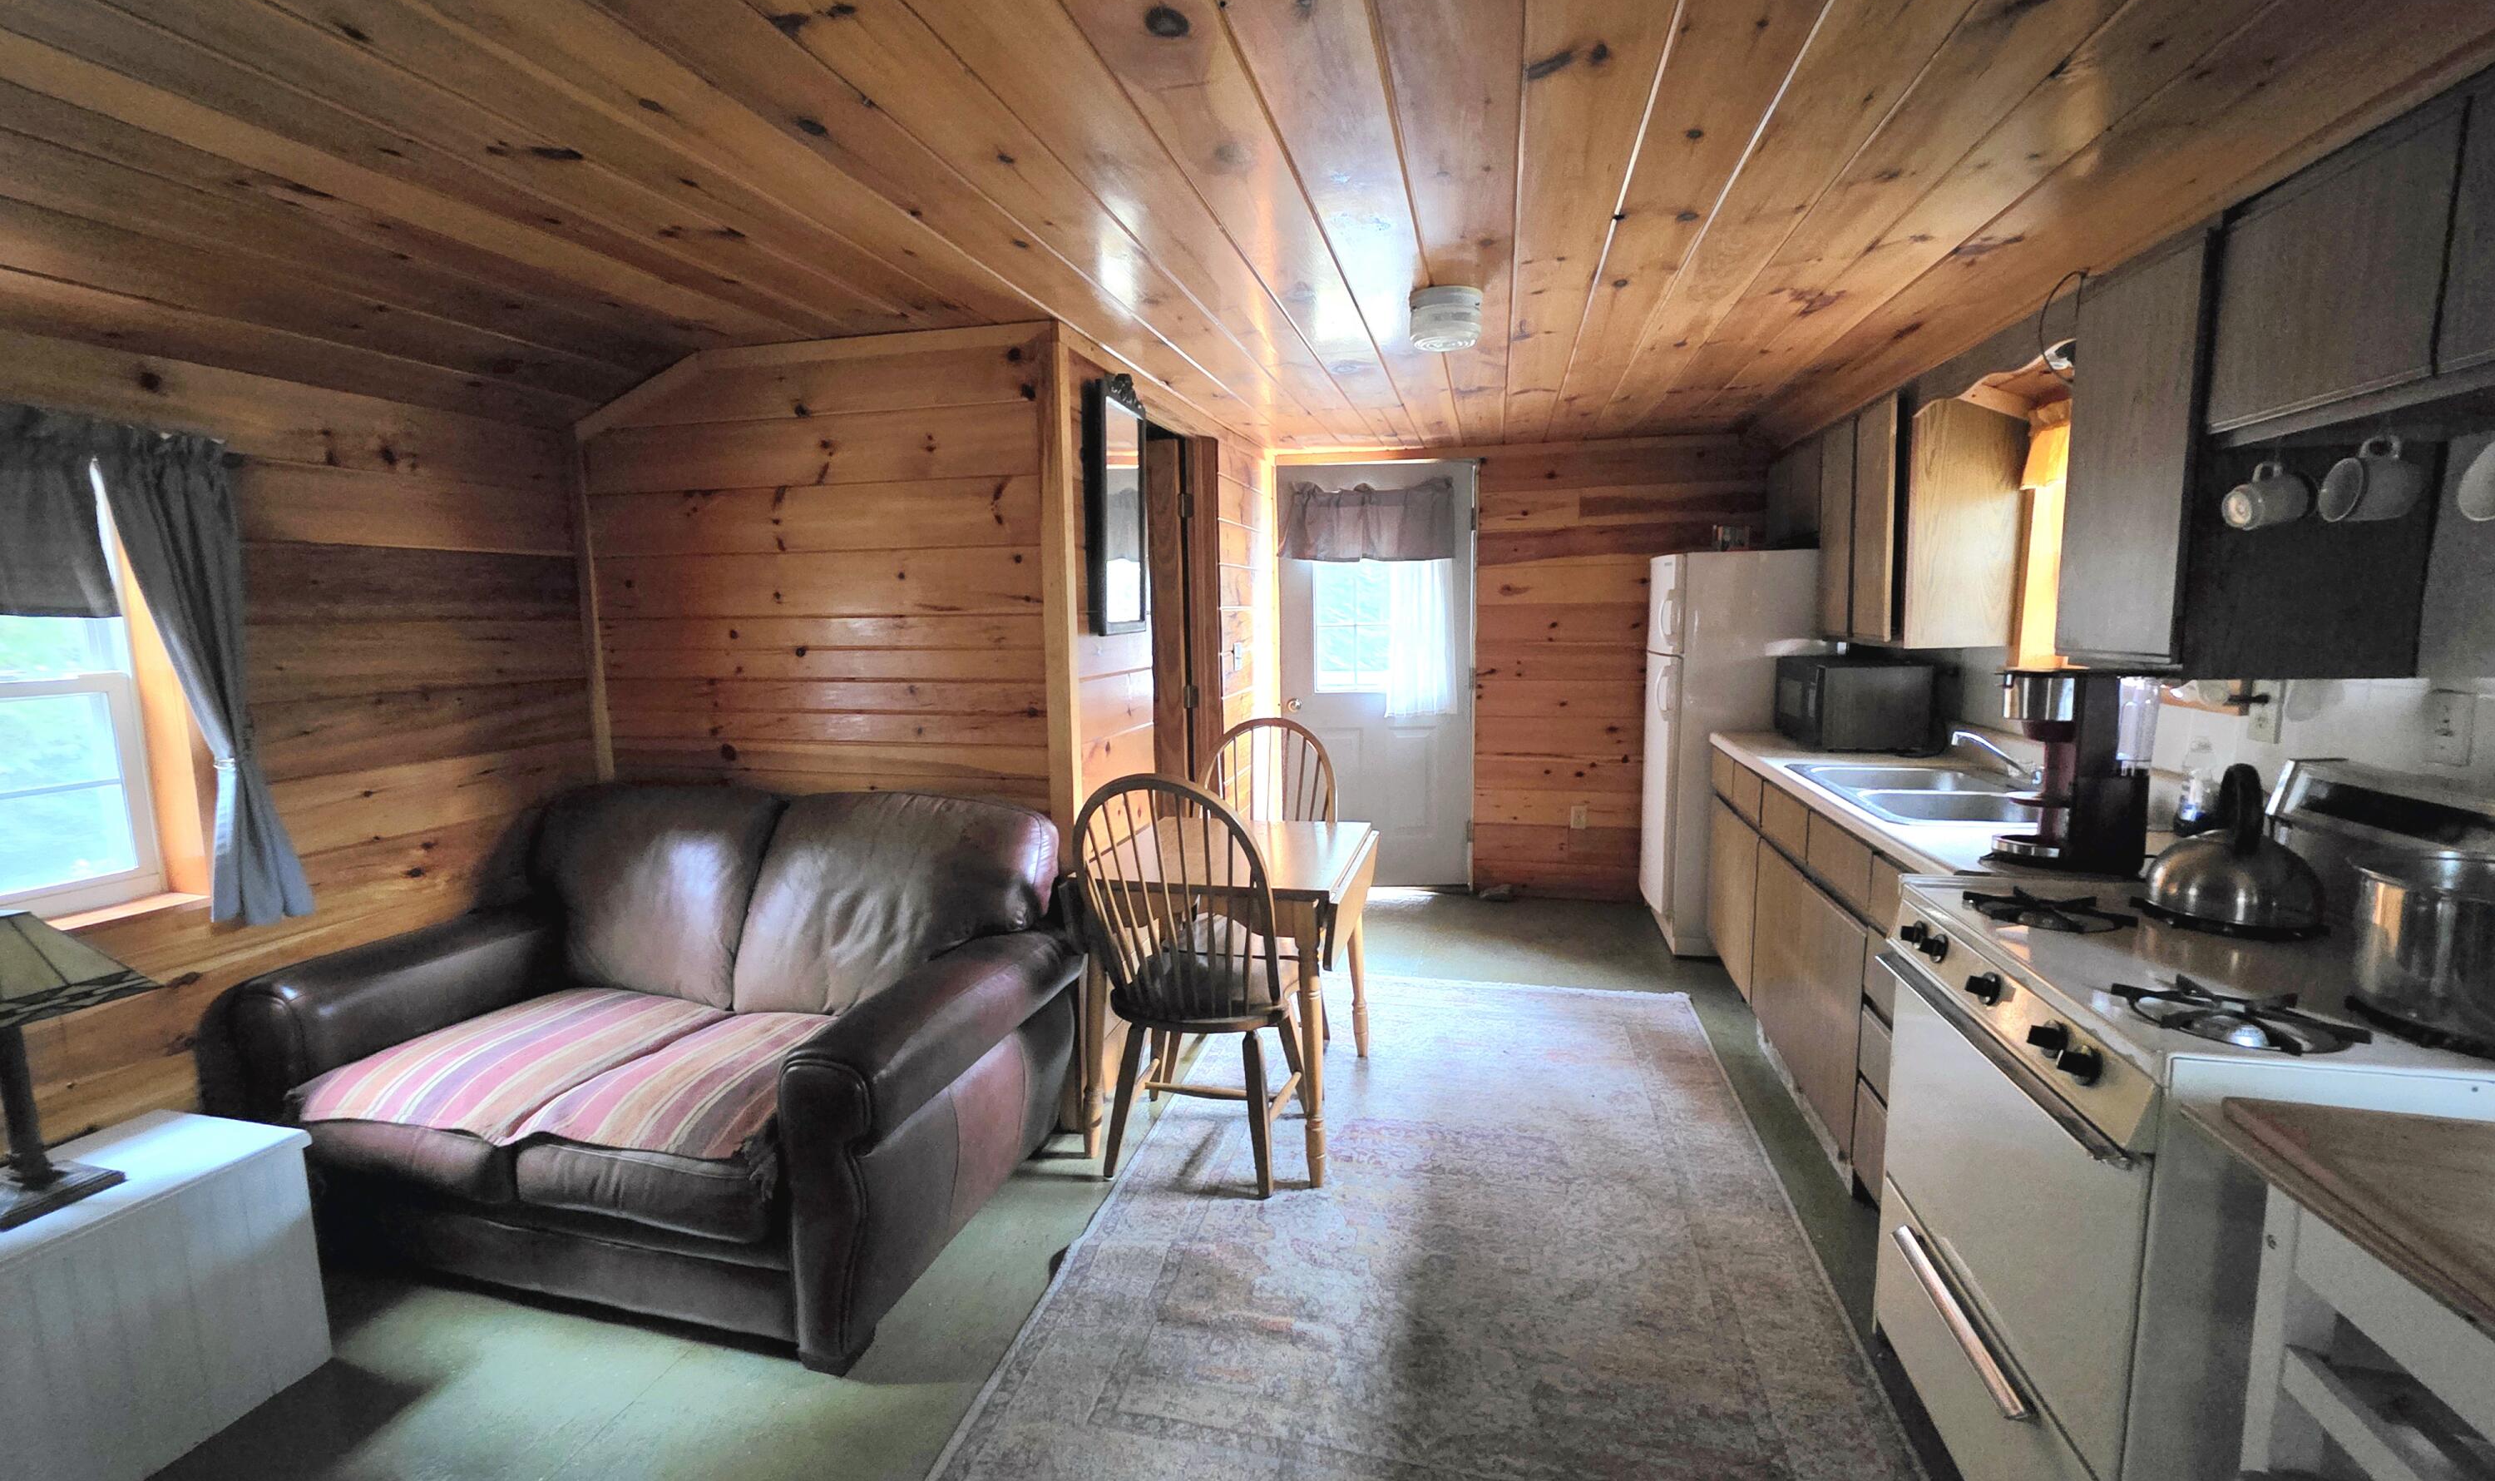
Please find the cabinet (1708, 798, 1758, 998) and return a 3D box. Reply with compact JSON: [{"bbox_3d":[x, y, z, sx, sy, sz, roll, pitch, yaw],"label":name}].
[{"bbox_3d":[2.029,0.547,3.283,0.600,0.560,0.620,1,8,15],"label":"cabinet"}]

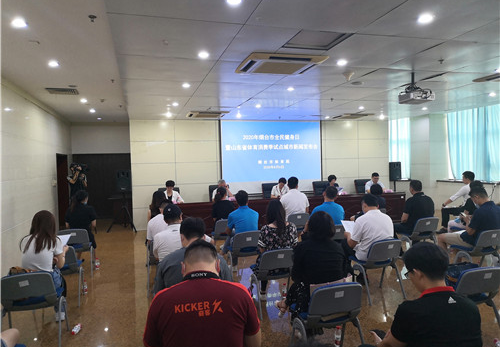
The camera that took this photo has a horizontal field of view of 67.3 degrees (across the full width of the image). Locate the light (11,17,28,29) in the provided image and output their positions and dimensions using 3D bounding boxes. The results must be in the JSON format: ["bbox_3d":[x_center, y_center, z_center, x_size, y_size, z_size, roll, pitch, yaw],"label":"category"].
[{"bbox_3d":[-2.203,-1.443,3.581,0.160,0.060,0.160,-2,2,-16],"label":"light"}]

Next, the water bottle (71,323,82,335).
[{"bbox_3d":[-1.779,1.599,3.864,0.064,0.064,0.205,-2,2,-3],"label":"water bottle"}]

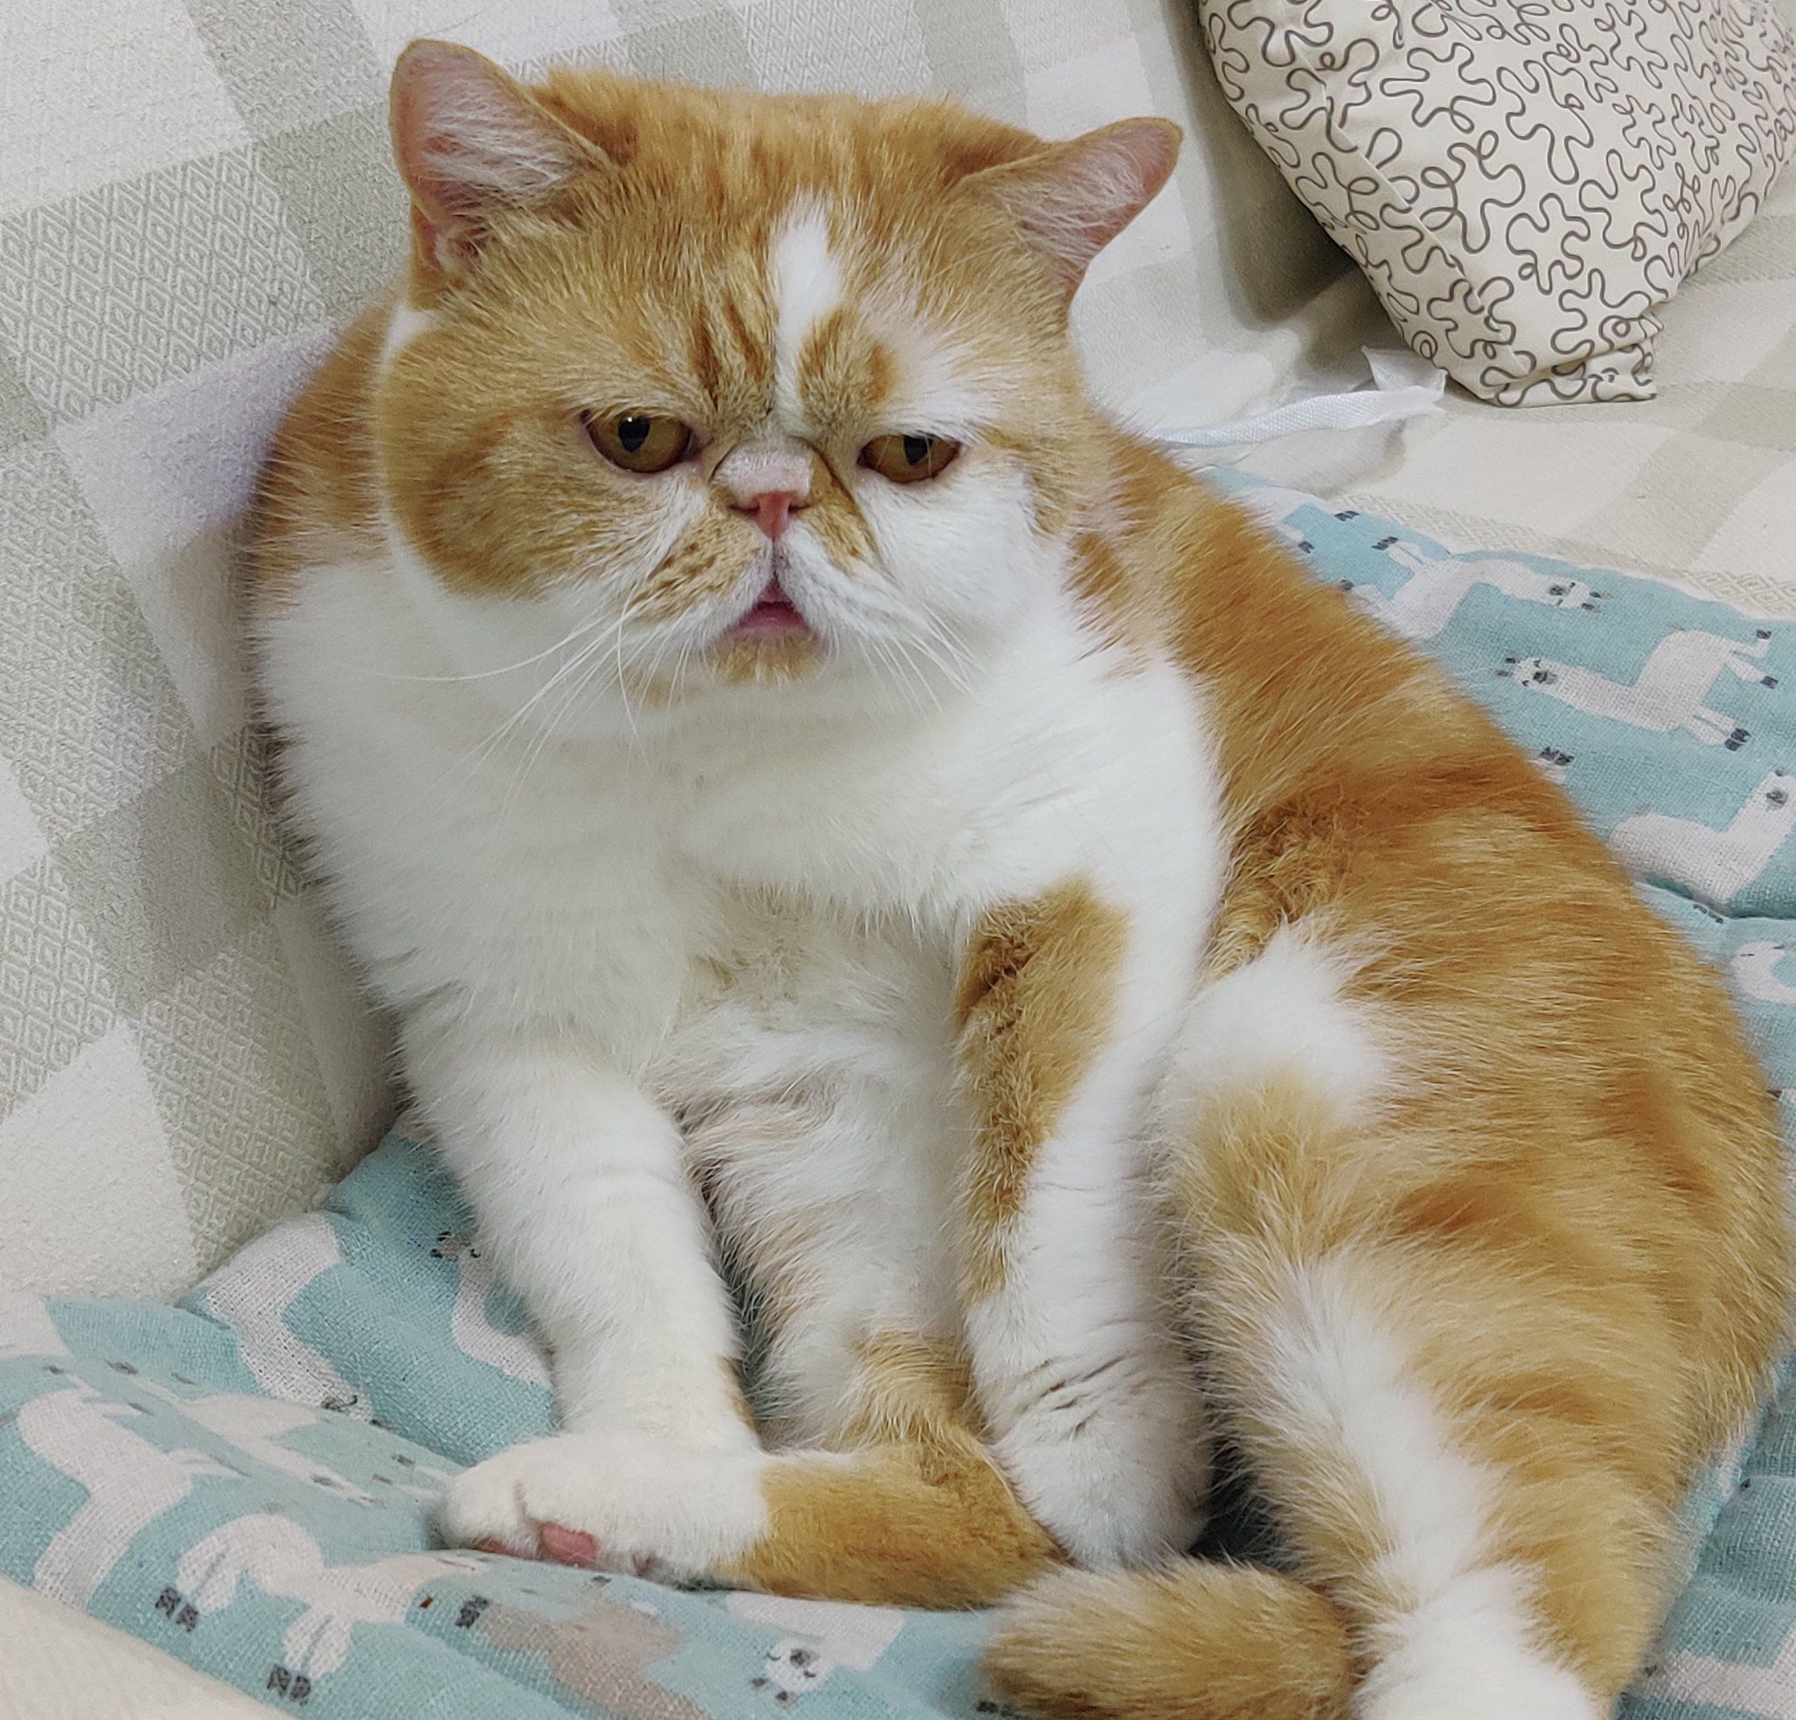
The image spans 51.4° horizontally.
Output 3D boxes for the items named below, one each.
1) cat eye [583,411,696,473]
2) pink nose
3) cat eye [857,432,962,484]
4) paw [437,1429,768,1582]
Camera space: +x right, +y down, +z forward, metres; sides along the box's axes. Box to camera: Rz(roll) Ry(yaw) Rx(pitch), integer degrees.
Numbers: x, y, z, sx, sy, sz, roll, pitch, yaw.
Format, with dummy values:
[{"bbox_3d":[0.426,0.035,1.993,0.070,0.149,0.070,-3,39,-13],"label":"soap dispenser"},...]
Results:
[{"bbox_3d":[-0.054,-0.087,0.389,0.024,0.013,0.012,5,17,-2],"label":"cat eye"},{"bbox_3d":[-0.025,-0.071,0.382,0.013,0.011,0.009,3,17,-7],"label":"pink nose"},{"bbox_3d":[0.002,-0.085,0.394,0.022,0.013,0.012,2,17,-12],"label":"cat eye"},{"bbox_3d":[-0.064,0.140,0.405,0.071,0.031,0.040,3,28,1],"label":"paw"}]

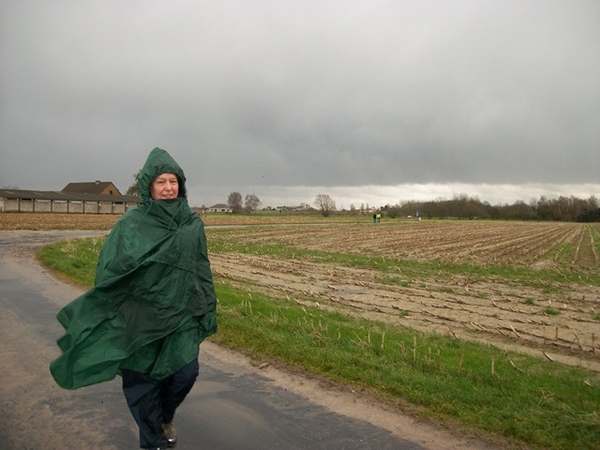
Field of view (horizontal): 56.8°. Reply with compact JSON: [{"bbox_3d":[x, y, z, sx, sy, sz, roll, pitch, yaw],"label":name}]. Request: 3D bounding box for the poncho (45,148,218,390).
[{"bbox_3d":[-0.919,0.236,3.080,0.860,1.270,0.580,1,1,-16],"label":"poncho"}]

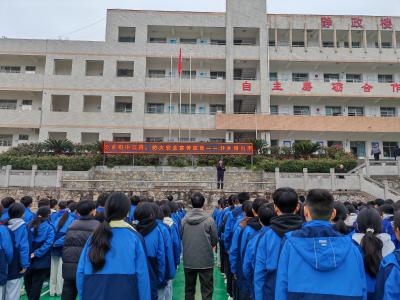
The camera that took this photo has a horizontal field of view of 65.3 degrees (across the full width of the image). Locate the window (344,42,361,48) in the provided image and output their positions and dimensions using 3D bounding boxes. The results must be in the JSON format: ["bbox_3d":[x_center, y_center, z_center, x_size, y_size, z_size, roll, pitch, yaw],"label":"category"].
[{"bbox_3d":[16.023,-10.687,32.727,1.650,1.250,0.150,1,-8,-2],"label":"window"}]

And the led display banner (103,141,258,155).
[{"bbox_3d":[-1.358,-0.129,20.054,9.743,0.839,0.150,1,-9,-1],"label":"led display banner"}]

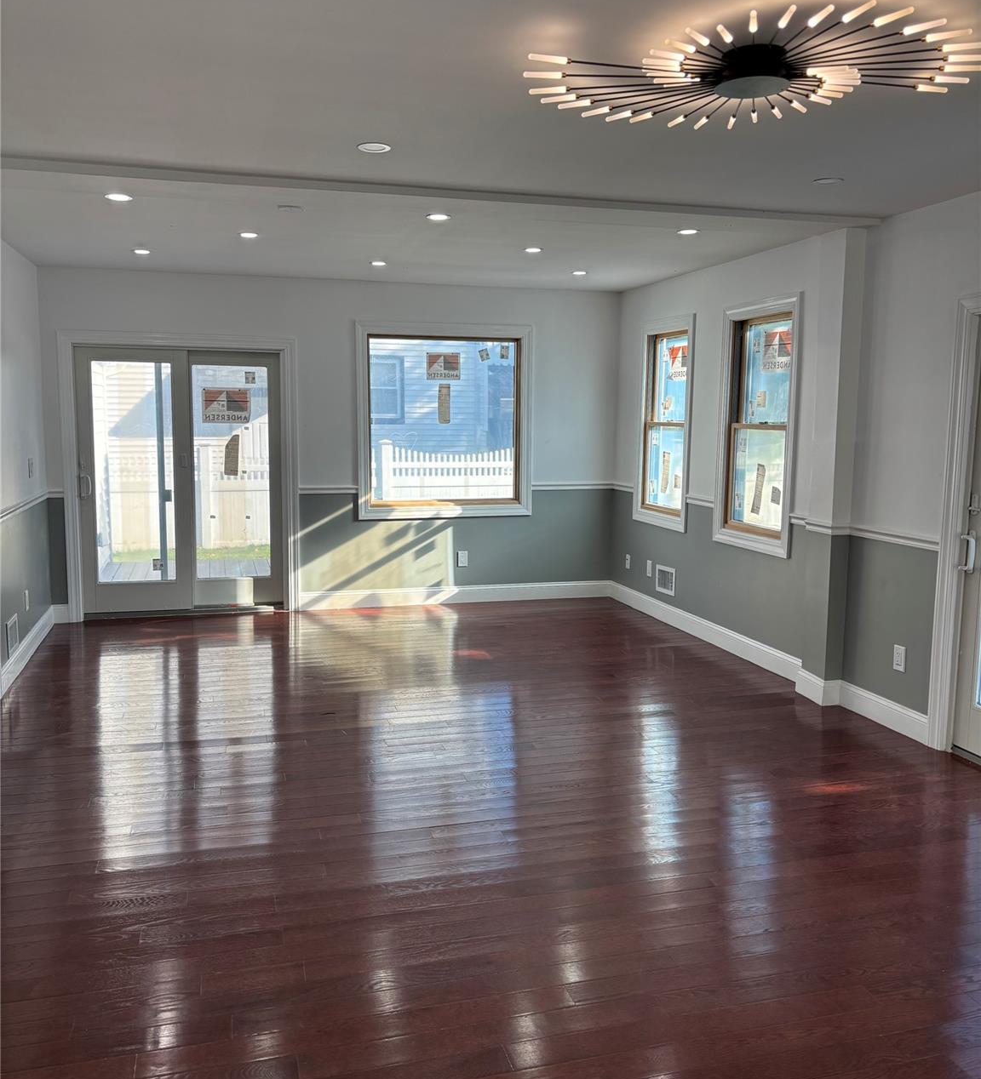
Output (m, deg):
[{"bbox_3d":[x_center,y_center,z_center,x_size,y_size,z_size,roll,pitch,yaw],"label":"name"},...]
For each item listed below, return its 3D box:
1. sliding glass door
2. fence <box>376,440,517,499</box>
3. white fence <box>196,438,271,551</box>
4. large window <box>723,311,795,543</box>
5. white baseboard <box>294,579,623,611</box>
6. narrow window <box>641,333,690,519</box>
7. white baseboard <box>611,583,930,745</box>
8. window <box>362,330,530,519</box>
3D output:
[{"bbox_3d":[-2.236,-0.414,7.171,1.453,1.949,0.134,-1,7,-15],"label":"sliding glass door"},{"bbox_3d":[-0.533,-0.605,12.395,1.860,1.289,0.120,-1,7,-15],"label":"fence"},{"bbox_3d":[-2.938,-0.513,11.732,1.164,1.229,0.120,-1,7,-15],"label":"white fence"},{"bbox_3d":[1.645,-0.678,5.918,0.119,1.334,0.685,-1,7,-15],"label":"large window"},{"bbox_3d":[-0.218,0.440,7.798,2.533,0.142,0.030,-1,7,-15],"label":"white baseboard"},{"bbox_3d":[1.300,-0.841,7.146,0.119,1.341,0.708,-1,7,-15],"label":"narrow window"},{"bbox_3d":[1.462,0.644,6.319,0.142,0.142,3.770,-1,7,-15],"label":"white baseboard"},{"bbox_3d":[-0.346,-0.892,7.632,1.311,1.423,0.119,-1,7,-15],"label":"window"}]

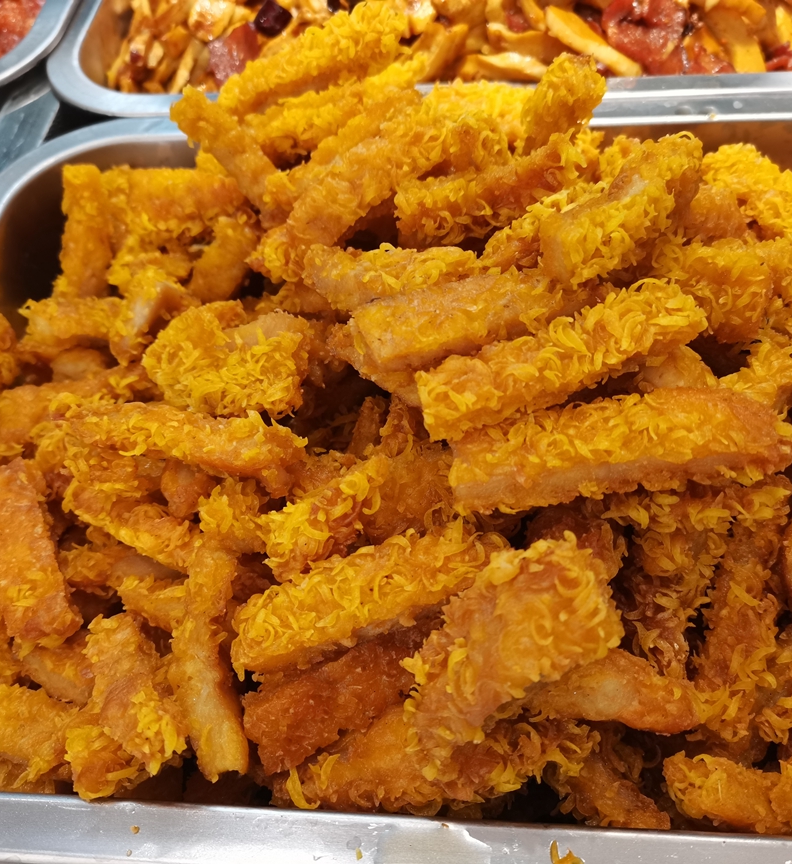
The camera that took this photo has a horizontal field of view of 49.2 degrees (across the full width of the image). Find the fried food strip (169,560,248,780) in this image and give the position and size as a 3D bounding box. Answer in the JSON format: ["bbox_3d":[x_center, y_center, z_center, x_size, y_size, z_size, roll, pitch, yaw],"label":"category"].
[{"bbox_3d":[-0.057,0.072,0.267,0.016,0.015,0.061,-8,71,1],"label":"fried food strip"}]

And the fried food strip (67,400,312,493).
[{"bbox_3d":[-0.076,0.004,0.302,0.091,0.015,0.017,9,58,18],"label":"fried food strip"}]

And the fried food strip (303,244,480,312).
[{"bbox_3d":[0.000,-0.046,0.258,0.053,0.016,0.019,4,55,15],"label":"fried food strip"}]

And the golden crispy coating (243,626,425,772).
[{"bbox_3d":[-0.015,0.080,0.261,0.058,0.014,0.021,-23,57,-3],"label":"golden crispy coating"}]

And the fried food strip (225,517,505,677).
[{"bbox_3d":[-0.005,0.043,0.228,0.069,0.017,0.021,-15,54,-4],"label":"fried food strip"}]

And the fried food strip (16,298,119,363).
[{"bbox_3d":[-0.130,-0.041,0.350,0.045,0.014,0.017,5,57,13],"label":"fried food strip"}]

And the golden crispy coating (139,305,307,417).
[{"bbox_3d":[-0.055,-0.023,0.281,0.047,0.022,0.026,5,75,10],"label":"golden crispy coating"}]

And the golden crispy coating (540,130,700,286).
[{"bbox_3d":[0.077,-0.075,0.292,0.055,0.017,0.018,-34,58,-3],"label":"golden crispy coating"}]

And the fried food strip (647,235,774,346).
[{"bbox_3d":[0.091,-0.042,0.258,0.036,0.023,0.022,1,74,-2],"label":"fried food strip"}]

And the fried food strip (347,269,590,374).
[{"bbox_3d":[0.024,-0.036,0.282,0.075,0.016,0.020,-9,55,8],"label":"fried food strip"}]

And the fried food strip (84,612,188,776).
[{"bbox_3d":[-0.077,0.077,0.259,0.019,0.016,0.043,-20,73,-8],"label":"fried food strip"}]

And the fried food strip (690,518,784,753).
[{"bbox_3d":[0.094,0.051,0.234,0.019,0.017,0.062,11,67,14],"label":"fried food strip"}]

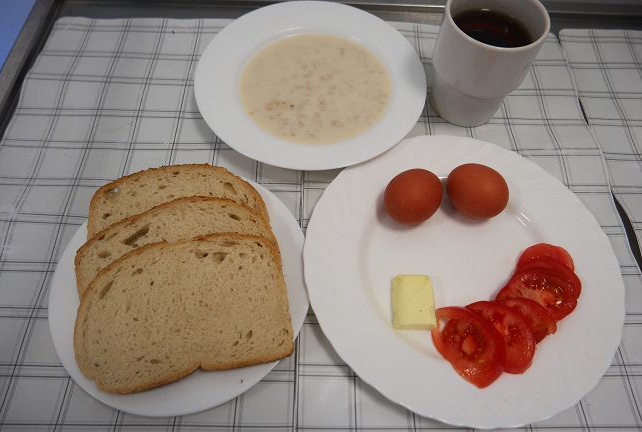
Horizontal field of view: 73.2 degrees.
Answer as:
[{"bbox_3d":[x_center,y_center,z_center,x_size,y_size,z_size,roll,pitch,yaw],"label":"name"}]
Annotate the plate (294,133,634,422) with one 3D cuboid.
[{"bbox_3d":[0.110,0.038,0.351,0.247,0.022,0.247,0,60,-1],"label":"plate"}]

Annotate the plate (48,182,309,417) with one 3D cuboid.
[{"bbox_3d":[-0.106,0.051,0.341,0.198,0.018,0.198,0,60,-1],"label":"plate"}]

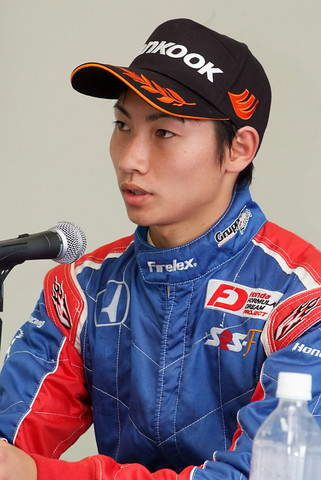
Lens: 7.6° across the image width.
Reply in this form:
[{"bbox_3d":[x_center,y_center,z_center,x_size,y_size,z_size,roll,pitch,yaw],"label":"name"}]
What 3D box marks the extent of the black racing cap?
[{"bbox_3d":[0.036,-0.202,2.996,0.175,0.144,0.265,7,-13,46],"label":"black racing cap"}]

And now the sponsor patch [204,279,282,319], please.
[{"bbox_3d":[0.103,0.073,2.960,0.094,0.040,0.012,9,-14,14],"label":"sponsor patch"}]

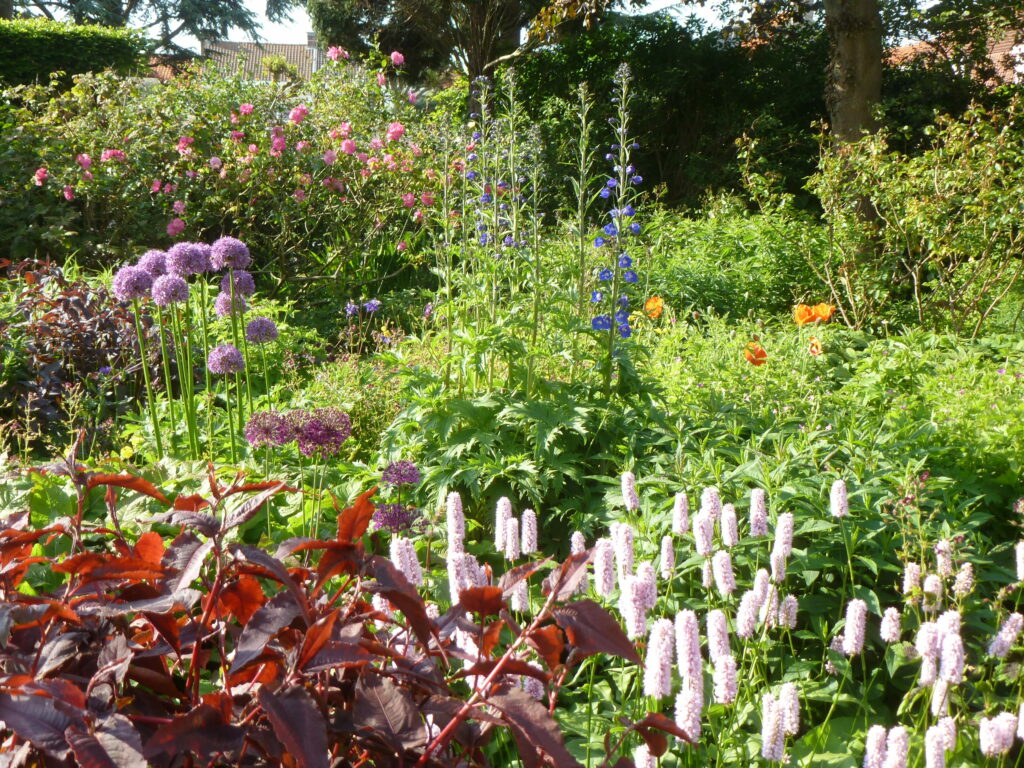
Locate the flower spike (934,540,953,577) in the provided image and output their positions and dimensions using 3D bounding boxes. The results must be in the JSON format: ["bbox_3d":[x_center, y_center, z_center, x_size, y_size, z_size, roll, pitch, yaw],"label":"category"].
[{"bbox_3d":[0.610,0.246,1.880,0.022,0.052,0.022,-3,12,0],"label":"flower spike"}]

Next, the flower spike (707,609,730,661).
[{"bbox_3d":[0.238,0.291,1.531,0.025,0.064,0.025,-10,9,0],"label":"flower spike"}]

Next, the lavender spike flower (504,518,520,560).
[{"bbox_3d":[0.001,0.230,1.970,0.020,0.063,0.020,0,12,0],"label":"lavender spike flower"}]

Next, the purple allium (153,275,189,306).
[{"bbox_3d":[-0.874,-0.239,3.400,0.092,0.079,0.092,-3,10,0],"label":"purple allium"}]

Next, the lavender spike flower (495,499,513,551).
[{"bbox_3d":[-0.012,0.212,2.020,0.024,0.081,0.024,2,12,0],"label":"lavender spike flower"}]

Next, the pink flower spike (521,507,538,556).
[{"bbox_3d":[0.027,0.228,2.057,0.024,0.070,0.024,-2,9,0],"label":"pink flower spike"}]

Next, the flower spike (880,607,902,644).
[{"bbox_3d":[0.467,0.297,1.639,0.024,0.045,0.024,2,9,0],"label":"flower spike"}]

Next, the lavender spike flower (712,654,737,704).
[{"bbox_3d":[0.230,0.318,1.431,0.025,0.052,0.025,-3,9,0],"label":"lavender spike flower"}]

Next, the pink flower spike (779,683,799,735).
[{"bbox_3d":[0.307,0.361,1.480,0.022,0.058,0.022,-4,9,0],"label":"pink flower spike"}]

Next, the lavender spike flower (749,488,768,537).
[{"bbox_3d":[0.382,0.199,2.059,0.025,0.074,0.025,-5,9,0],"label":"lavender spike flower"}]

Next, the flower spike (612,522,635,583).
[{"bbox_3d":[0.162,0.239,1.890,0.025,0.085,0.025,-2,9,0],"label":"flower spike"}]

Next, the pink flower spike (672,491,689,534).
[{"bbox_3d":[0.272,0.208,2.147,0.024,0.069,0.024,1,9,0],"label":"pink flower spike"}]

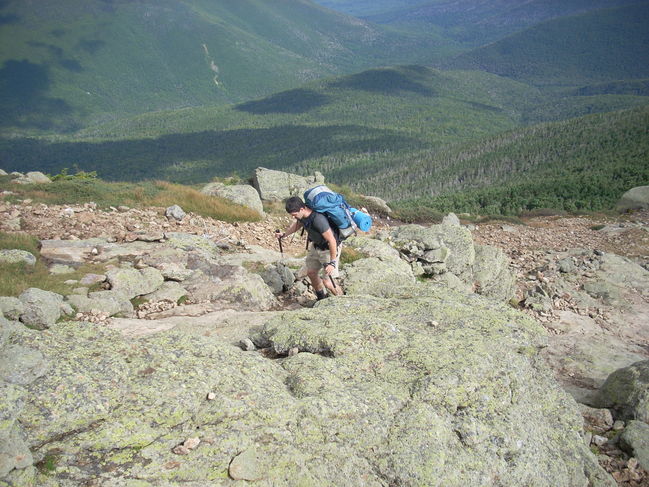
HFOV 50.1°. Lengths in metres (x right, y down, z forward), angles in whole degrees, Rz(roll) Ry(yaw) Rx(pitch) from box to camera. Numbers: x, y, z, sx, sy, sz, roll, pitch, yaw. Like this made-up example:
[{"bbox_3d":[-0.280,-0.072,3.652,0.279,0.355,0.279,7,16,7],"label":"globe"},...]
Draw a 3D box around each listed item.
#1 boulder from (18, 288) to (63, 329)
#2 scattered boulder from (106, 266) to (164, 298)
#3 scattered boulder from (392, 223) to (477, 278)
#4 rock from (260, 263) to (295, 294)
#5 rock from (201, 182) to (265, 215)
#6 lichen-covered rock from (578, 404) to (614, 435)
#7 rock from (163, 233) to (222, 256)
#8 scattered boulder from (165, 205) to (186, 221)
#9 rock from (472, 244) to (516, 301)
[{"bbox_3d":[-2.903,0.664,7.100,0.390,0.384,0.351,0,22,0],"label":"boulder"},{"bbox_3d":[-2.257,0.464,8.300,0.657,0.304,0.493,0,22,0],"label":"scattered boulder"},{"bbox_3d":[1.300,0.080,8.400,0.992,0.601,0.744,0,22,0],"label":"scattered boulder"},{"bbox_3d":[-0.575,0.428,8.500,0.413,0.366,0.351,0,22,0],"label":"rock"},{"bbox_3d":[-1.744,-0.822,13.200,1.198,0.607,0.839,0,22,0],"label":"rock"},{"bbox_3d":[1.873,1.217,4.800,0.236,0.178,0.189,0,22,0],"label":"lichen-covered rock"},{"bbox_3d":[-1.937,-0.002,10.200,0.804,0.233,0.523,0,22,0],"label":"rock"},{"bbox_3d":[-2.641,-0.550,12.300,0.373,0.260,0.299,0,22,0],"label":"scattered boulder"},{"bbox_3d":[1.932,0.331,7.900,0.465,0.642,0.395,0,22,0],"label":"rock"}]

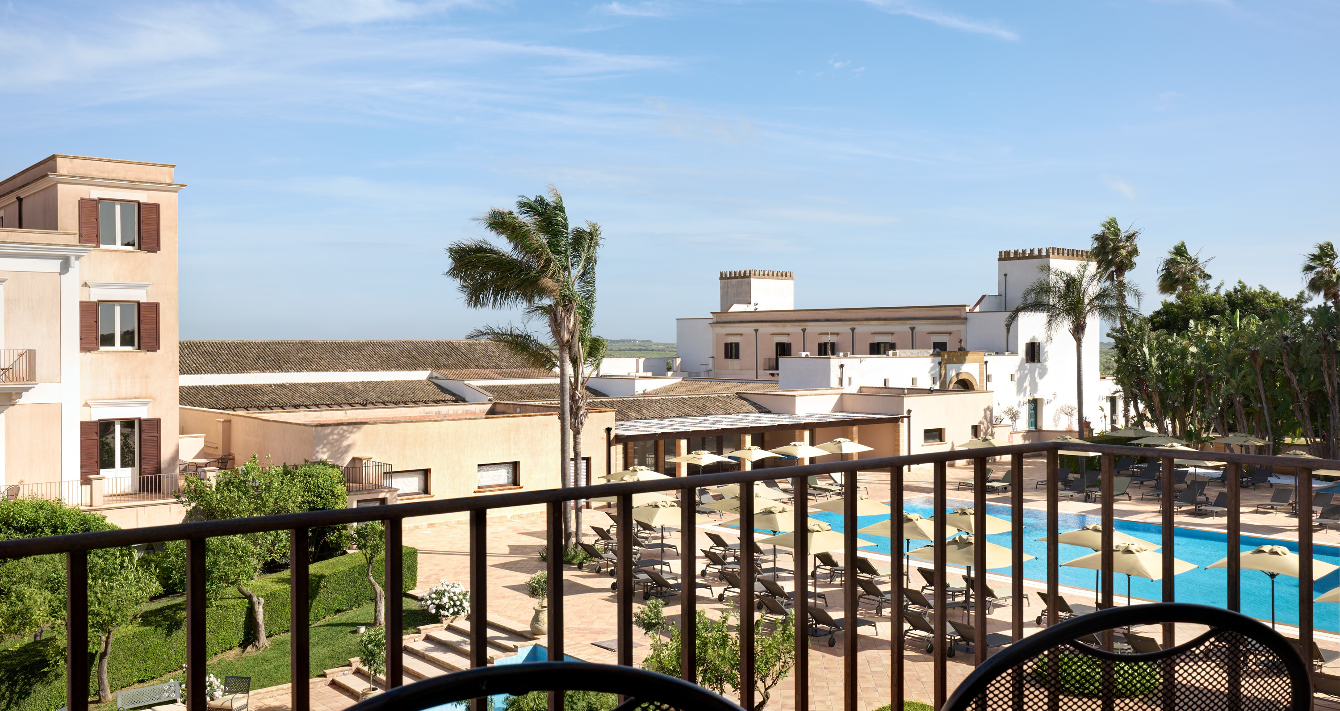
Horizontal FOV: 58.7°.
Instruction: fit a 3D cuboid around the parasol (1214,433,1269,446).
[{"bbox_3d":[26.996,4.942,56.200,2.050,2.480,2.050,-1,0,-45],"label":"parasol"}]

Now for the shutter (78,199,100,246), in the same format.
[{"bbox_3d":[-18.628,-4.246,38.200,0.600,1.560,0.050,0,0,-41],"label":"shutter"}]

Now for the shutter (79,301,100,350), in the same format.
[{"bbox_3d":[-18.618,-0.941,38.200,0.600,1.560,0.050,0,0,-41],"label":"shutter"}]

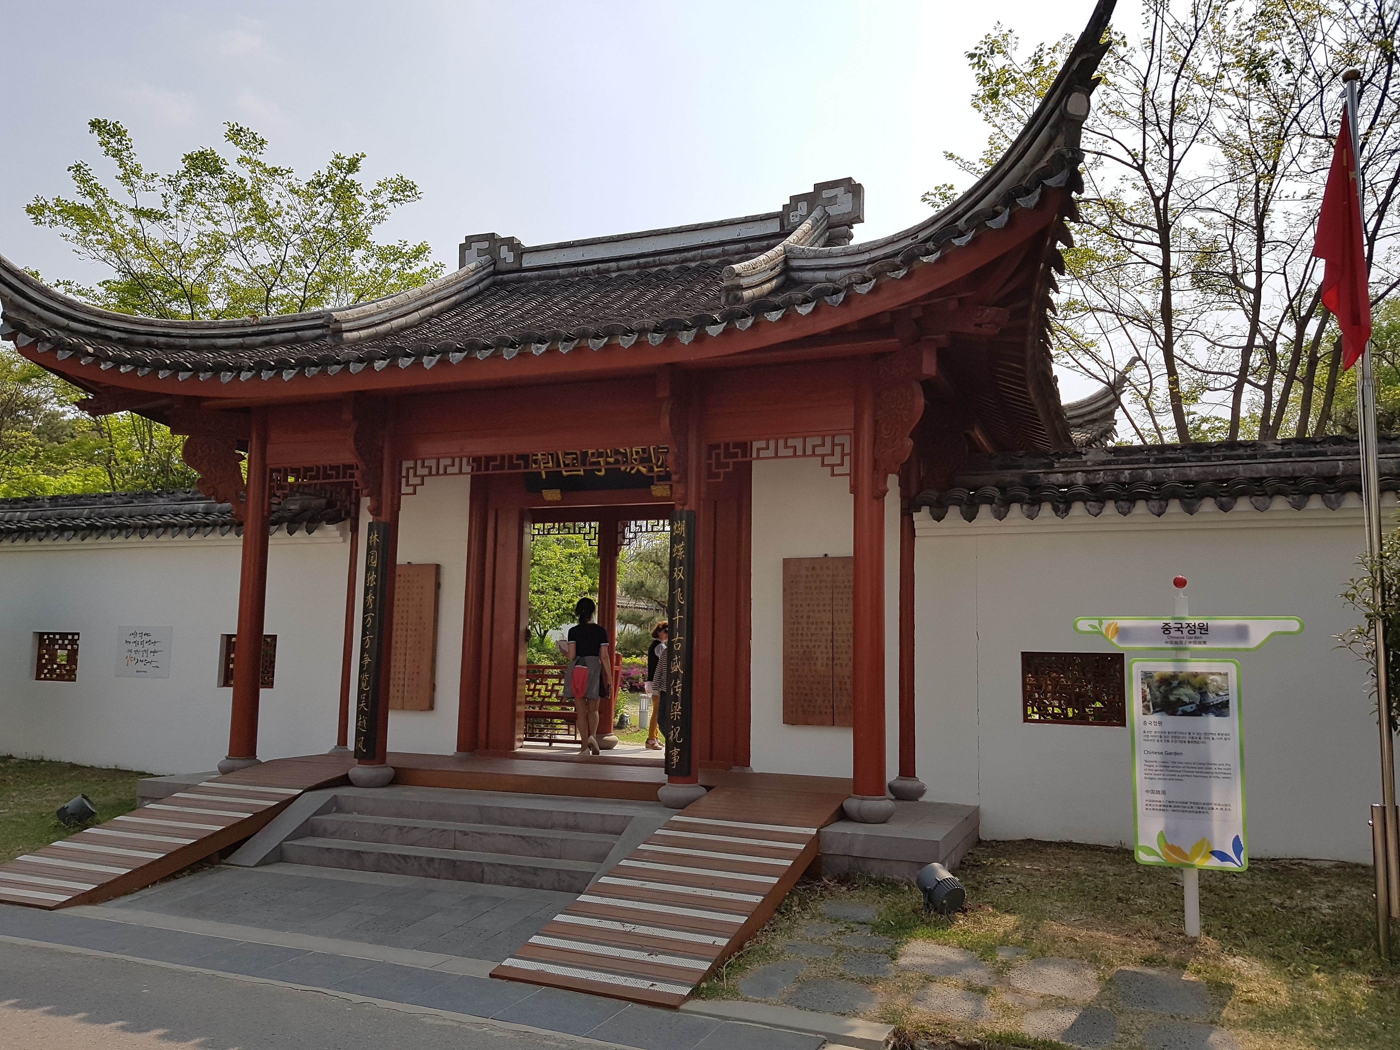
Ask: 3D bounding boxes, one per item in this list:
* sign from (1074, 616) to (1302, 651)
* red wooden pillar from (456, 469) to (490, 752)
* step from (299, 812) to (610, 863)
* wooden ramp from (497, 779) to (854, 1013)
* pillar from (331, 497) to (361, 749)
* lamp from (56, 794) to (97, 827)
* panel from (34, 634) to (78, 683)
[{"bbox_3d":[2.743,0.614,5.946,1.164,0.188,0.037,-2,-8,21],"label":"sign"},{"bbox_3d":[-2.369,0.845,11.029,0.224,3.063,0.224,-2,-8,21],"label":"red wooden pillar"},{"bbox_3d":[-1.828,2.414,8.107,2.752,0.158,0.264,-2,-8,21],"label":"step"},{"bbox_3d":[-0.017,2.186,6.629,1.120,0.669,3.141,-2,-8,21],"label":"wooden ramp"},{"bbox_3d":[-3.831,1.145,11.442,0.300,2.860,0.280,-2,-8,21],"label":"pillar"},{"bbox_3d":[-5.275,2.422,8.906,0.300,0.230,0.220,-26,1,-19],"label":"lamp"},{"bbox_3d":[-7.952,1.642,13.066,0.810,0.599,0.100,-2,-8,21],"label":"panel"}]

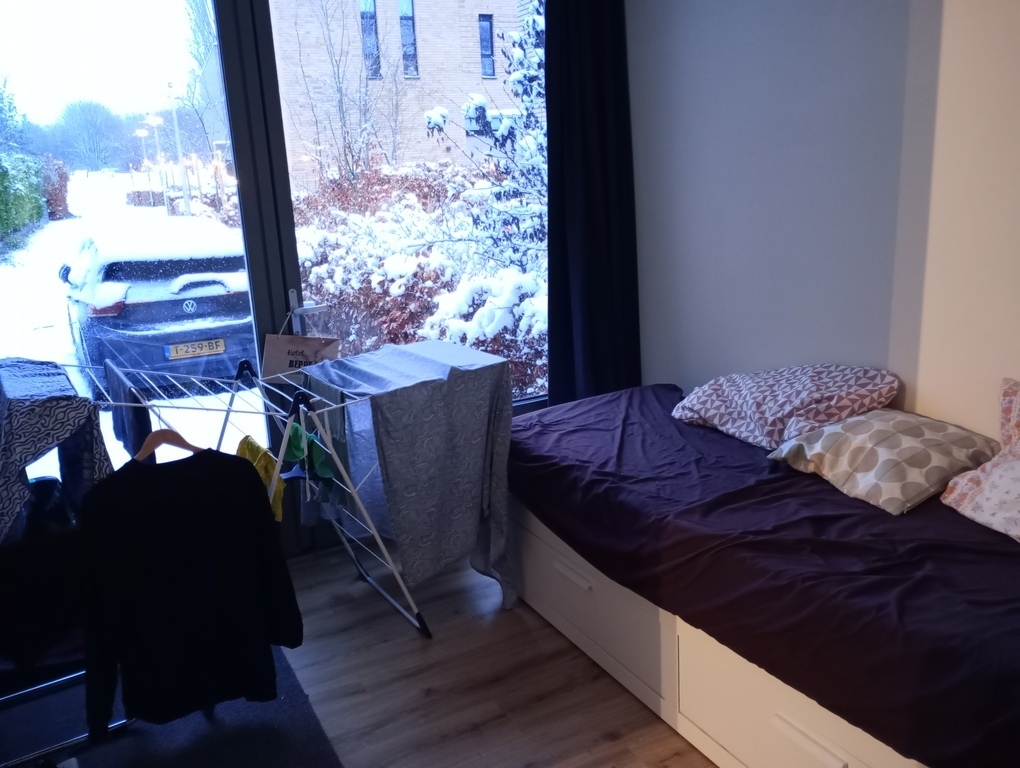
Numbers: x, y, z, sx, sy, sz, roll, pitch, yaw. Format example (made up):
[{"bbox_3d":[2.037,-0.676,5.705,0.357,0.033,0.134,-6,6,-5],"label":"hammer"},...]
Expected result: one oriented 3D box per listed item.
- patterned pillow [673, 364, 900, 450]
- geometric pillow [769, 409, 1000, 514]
[{"bbox_3d":[0.881,0.067,2.692,0.460,0.180,0.600,-20,14,-20],"label":"patterned pillow"},{"bbox_3d":[1.045,0.195,2.320,0.450,0.130,0.450,-19,20,-21],"label":"geometric pillow"}]

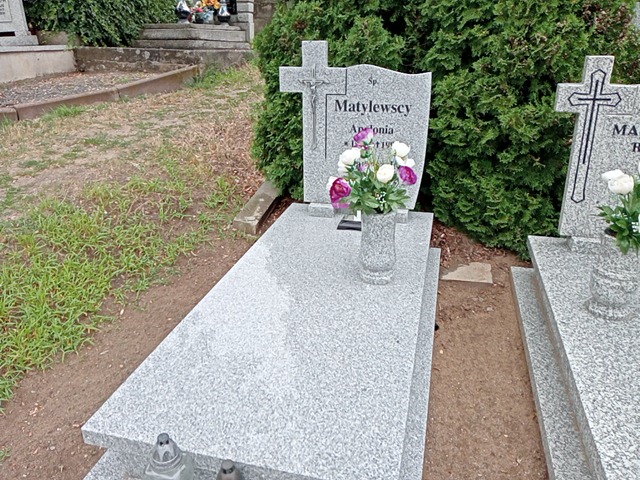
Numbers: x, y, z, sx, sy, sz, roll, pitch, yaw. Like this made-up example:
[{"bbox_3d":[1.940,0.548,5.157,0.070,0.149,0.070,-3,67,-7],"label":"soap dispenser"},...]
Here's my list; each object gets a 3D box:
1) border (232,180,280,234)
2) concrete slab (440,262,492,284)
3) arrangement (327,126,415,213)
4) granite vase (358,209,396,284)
[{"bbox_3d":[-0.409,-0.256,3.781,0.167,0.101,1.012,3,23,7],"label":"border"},{"bbox_3d":[0.776,0.188,2.750,0.263,0.041,0.243,7,24,16],"label":"concrete slab"},{"bbox_3d":[0.207,-0.263,1.964,0.334,0.304,0.278,5,22,13],"label":"arrangement"},{"bbox_3d":[0.233,0.018,2.082,0.150,0.300,0.150,6,23,13],"label":"granite vase"}]

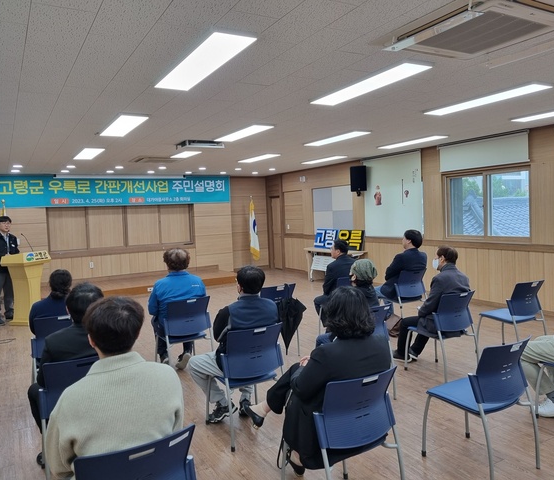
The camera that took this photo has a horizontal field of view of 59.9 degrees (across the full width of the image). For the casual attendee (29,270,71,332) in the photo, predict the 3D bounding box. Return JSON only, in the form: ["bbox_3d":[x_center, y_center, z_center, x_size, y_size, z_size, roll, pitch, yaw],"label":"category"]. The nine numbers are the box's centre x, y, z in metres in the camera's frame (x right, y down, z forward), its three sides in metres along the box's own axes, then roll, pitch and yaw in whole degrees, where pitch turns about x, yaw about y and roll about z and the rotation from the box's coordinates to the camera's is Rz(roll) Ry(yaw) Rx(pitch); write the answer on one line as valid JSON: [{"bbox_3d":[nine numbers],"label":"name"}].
[{"bbox_3d":[-1.861,0.801,4.129,0.490,1.160,0.700,-4,3,-30],"label":"casual attendee"}]

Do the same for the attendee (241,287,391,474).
[{"bbox_3d":[0.176,0.783,2.552,0.500,1.180,0.940,-4,3,-36],"label":"attendee"}]

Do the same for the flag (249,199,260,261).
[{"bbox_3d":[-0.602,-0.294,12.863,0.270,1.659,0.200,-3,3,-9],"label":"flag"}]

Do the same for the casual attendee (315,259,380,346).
[{"bbox_3d":[0.533,0.713,3.977,0.520,1.155,0.700,-4,3,-34],"label":"casual attendee"}]

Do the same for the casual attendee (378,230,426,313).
[{"bbox_3d":[1.637,0.516,6.573,0.570,1.300,0.680,-4,4,-35],"label":"casual attendee"}]

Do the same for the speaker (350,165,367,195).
[{"bbox_3d":[1.623,-1.209,9.540,0.320,0.500,0.300,-1,3,19],"label":"speaker"}]

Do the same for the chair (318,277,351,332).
[{"bbox_3d":[0.830,0.827,6.063,0.490,0.800,0.530,-4,4,-29],"label":"chair"}]

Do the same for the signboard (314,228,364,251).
[{"bbox_3d":[1.413,0.003,10.901,0.090,0.450,1.720,10,-3,-29],"label":"signboard"}]

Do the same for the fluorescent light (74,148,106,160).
[{"bbox_3d":[-2.824,-1.312,7.242,0.284,0.050,1.240,-4,3,-30],"label":"fluorescent light"}]

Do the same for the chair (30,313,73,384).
[{"bbox_3d":[-1.783,0.984,4.005,0.460,0.800,0.540,-4,3,-30],"label":"chair"}]

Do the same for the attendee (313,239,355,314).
[{"bbox_3d":[0.681,0.592,5.702,0.520,1.220,0.710,-4,3,-36],"label":"attendee"}]

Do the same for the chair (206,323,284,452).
[{"bbox_3d":[-0.226,1.009,3.559,0.490,0.800,0.530,-4,4,-29],"label":"chair"}]

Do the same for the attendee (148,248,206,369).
[{"bbox_3d":[-1.026,0.698,4.686,0.540,1.245,0.720,-4,3,-30],"label":"attendee"}]

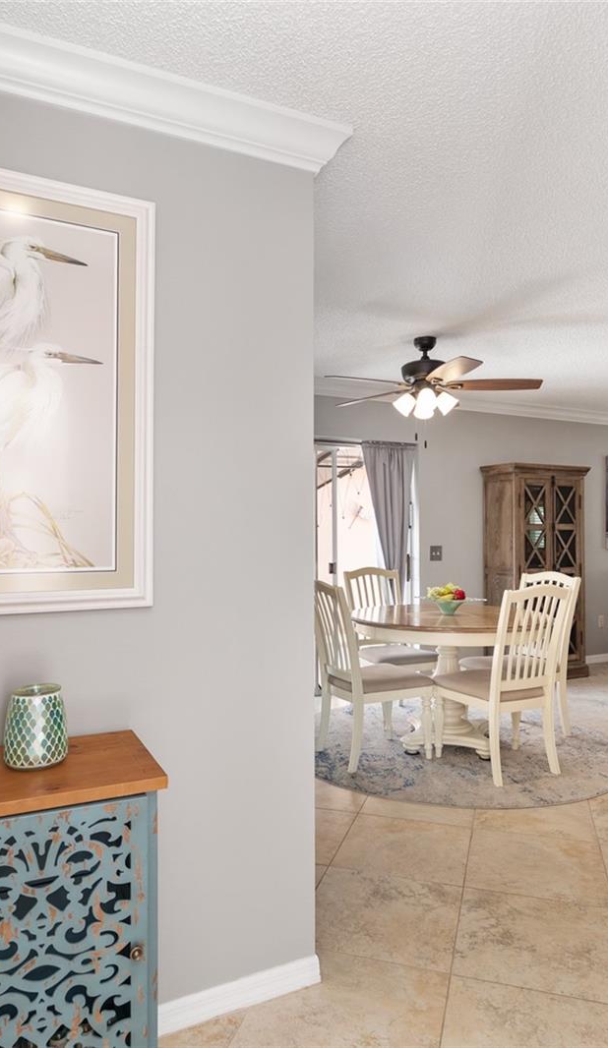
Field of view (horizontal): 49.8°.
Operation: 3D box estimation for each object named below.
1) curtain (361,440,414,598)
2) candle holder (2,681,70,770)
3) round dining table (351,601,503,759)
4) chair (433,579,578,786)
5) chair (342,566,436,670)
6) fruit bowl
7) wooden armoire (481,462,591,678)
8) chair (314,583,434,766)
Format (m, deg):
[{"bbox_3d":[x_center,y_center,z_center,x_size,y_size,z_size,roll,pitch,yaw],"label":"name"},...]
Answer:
[{"bbox_3d":[0.696,0.324,5.298,0.532,1.966,0.110,0,-1,-26],"label":"curtain"},{"bbox_3d":[-0.582,0.439,1.430,0.132,0.152,0.132,0,-1,-26],"label":"candle holder"},{"bbox_3d":[0.913,0.953,4.154,1.220,0.757,1.220,0,0,0],"label":"round dining table"},{"bbox_3d":[1.070,0.825,3.590,0.500,1.000,0.560,0,-1,-22],"label":"chair"},{"bbox_3d":[0.608,0.836,4.537,0.470,1.020,0.600,0,-1,-26],"label":"chair"},{"bbox_3d":[0.899,0.483,4.155,0.240,0.190,0.240,0,0,0],"label":"fruit bowl"},{"bbox_3d":[2.042,0.426,5.748,0.880,1.836,0.430,0,-1,-26],"label":"wooden armoire"},{"bbox_3d":[0.363,0.832,3.795,0.610,1.010,0.470,0,-1,-26],"label":"chair"}]

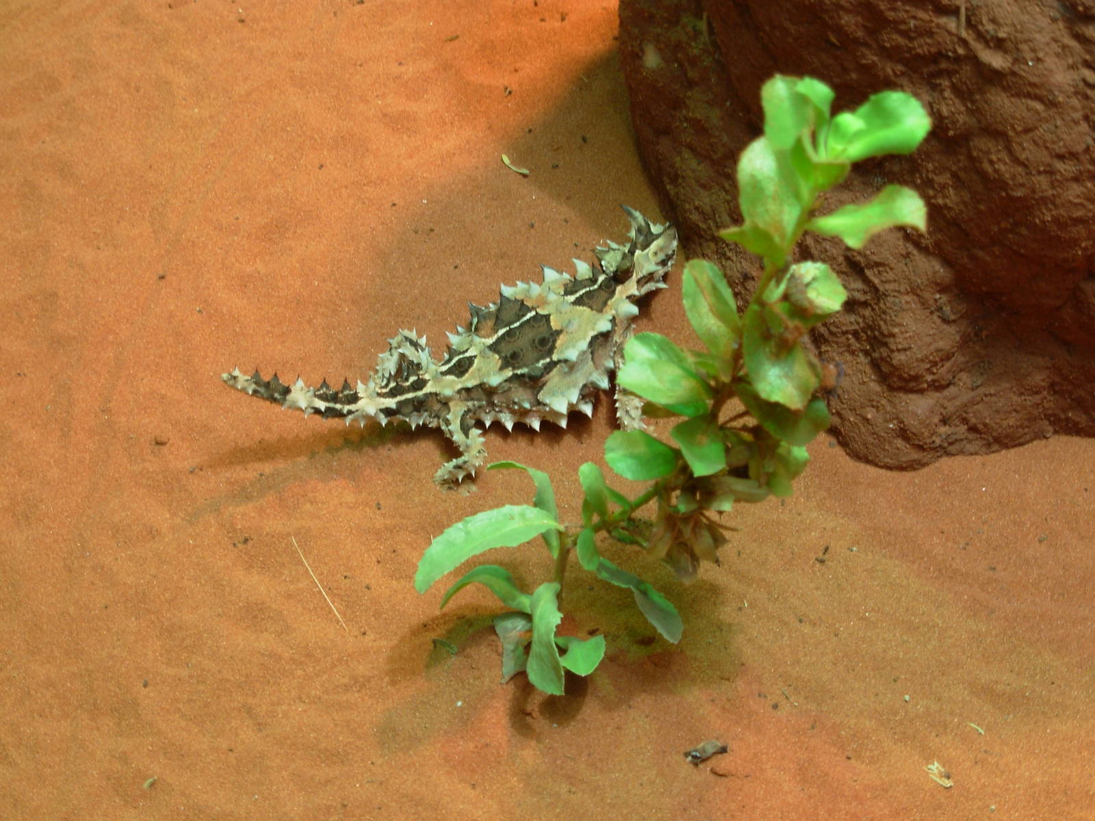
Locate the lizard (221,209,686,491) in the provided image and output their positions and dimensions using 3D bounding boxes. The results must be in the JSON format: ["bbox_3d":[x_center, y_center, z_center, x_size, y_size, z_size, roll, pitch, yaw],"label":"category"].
[{"bbox_3d":[-0.022,-0.016,0.849,0.159,0.053,0.059,-19,49,-17],"label":"lizard"}]

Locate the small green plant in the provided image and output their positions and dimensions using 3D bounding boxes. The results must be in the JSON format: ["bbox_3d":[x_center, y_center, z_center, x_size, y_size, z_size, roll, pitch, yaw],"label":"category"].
[{"bbox_3d":[0.030,-0.008,0.746,0.140,0.190,0.105,0,46,0],"label":"small green plant"}]

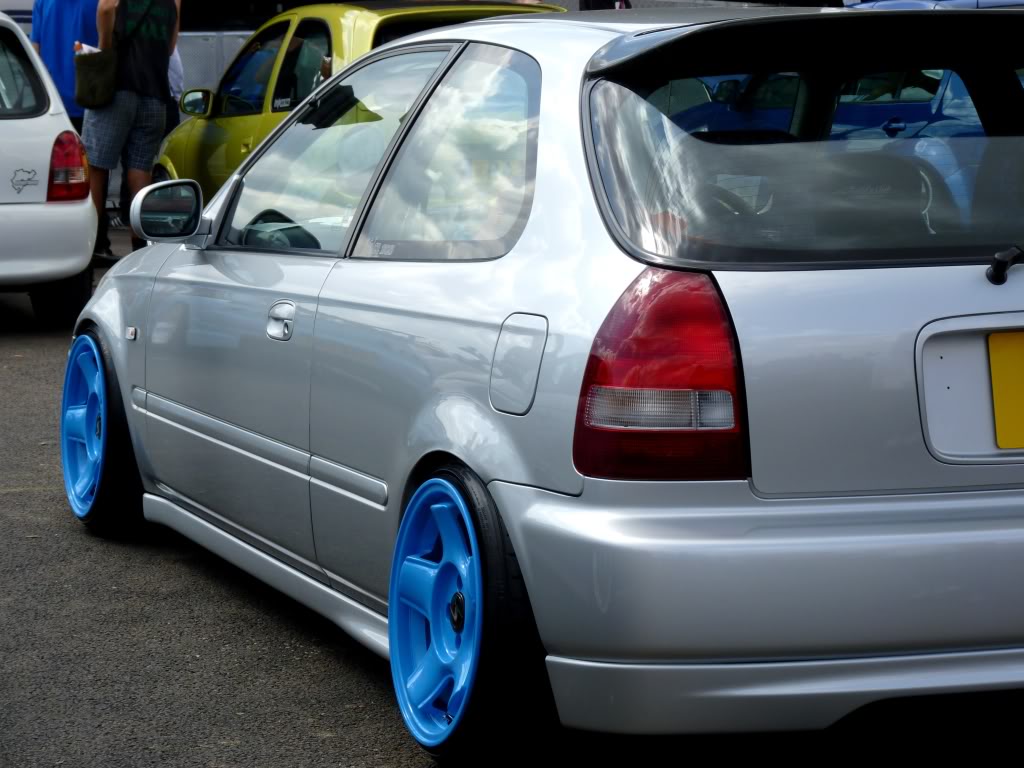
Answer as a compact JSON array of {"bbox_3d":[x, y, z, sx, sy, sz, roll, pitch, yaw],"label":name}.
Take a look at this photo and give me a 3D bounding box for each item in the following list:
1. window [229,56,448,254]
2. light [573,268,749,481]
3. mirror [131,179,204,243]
[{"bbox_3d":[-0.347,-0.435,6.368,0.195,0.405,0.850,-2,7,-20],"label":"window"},{"bbox_3d":[0.210,-0.013,4.824,0.247,0.302,0.161,-1,6,-10],"label":"light"},{"bbox_3d":[-0.707,-0.352,6.768,0.152,0.129,0.110,-2,7,-20],"label":"mirror"}]

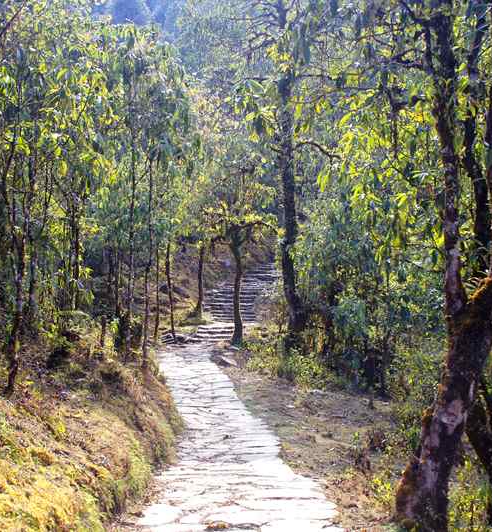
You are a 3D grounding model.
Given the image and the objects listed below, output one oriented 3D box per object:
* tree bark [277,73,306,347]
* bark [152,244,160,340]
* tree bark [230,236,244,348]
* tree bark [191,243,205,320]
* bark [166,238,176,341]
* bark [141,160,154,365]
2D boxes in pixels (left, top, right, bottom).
[{"bbox_3d":[0.854,-1.060,17.500,0.546,5.142,0.507,0,0,0],"label":"tree bark"},{"bbox_3d":[-1.728,0.512,18.000,0.150,1.853,0.139,0,0,0],"label":"bark"},{"bbox_3d":[-0.167,0.520,18.300,0.267,2.119,0.261,0,0,0],"label":"tree bark"},{"bbox_3d":[-1.170,0.350,22.500,0.328,1.834,0.270,0,0,0],"label":"tree bark"},{"bbox_3d":[-1.518,0.499,19.000,0.198,2.038,0.163,0,0,0],"label":"bark"},{"bbox_3d":[-1.479,-0.053,14.000,0.204,3.063,0.179,0,0,0],"label":"bark"}]

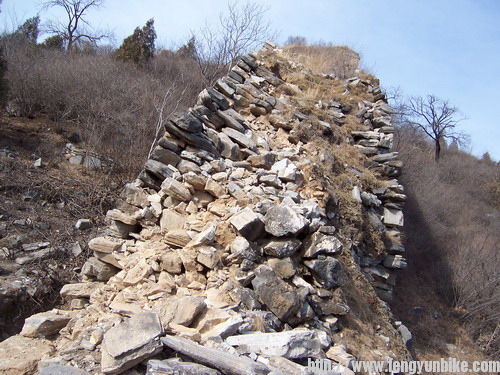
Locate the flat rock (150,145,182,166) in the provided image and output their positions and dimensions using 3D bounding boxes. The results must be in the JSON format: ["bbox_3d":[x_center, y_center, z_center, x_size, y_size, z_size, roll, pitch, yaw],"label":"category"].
[{"bbox_3d":[-1.126,-0.426,6.350,0.360,0.180,0.320,24,-3,0],"label":"flat rock"}]

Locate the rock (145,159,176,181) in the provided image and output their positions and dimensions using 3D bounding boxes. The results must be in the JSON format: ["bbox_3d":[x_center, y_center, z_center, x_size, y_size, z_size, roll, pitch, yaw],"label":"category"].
[{"bbox_3d":[-1.427,-0.287,7.600,0.480,0.200,0.360,22,6,0],"label":"rock"}]

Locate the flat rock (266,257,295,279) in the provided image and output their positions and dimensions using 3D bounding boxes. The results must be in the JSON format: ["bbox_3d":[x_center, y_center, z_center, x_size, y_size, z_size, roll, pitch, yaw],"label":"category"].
[{"bbox_3d":[0.363,0.923,5.500,0.320,0.220,0.270,6,9,0],"label":"flat rock"}]

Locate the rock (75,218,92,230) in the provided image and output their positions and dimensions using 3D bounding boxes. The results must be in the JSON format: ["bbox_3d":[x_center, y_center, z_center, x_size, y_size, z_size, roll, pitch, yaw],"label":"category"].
[{"bbox_3d":[-2.724,0.605,7.800,0.270,0.160,0.210,0,6,0],"label":"rock"}]

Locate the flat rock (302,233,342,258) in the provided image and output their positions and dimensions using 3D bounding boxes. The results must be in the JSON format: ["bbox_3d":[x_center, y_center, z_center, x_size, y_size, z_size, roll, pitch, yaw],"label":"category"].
[{"bbox_3d":[0.787,0.631,5.225,0.411,0.205,0.312,-1,15,-5],"label":"flat rock"}]

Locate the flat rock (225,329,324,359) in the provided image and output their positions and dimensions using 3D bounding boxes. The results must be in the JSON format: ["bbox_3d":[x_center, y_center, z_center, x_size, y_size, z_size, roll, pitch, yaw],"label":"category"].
[{"bbox_3d":[0.208,1.361,4.180,0.840,0.180,0.290,2,15,0],"label":"flat rock"}]

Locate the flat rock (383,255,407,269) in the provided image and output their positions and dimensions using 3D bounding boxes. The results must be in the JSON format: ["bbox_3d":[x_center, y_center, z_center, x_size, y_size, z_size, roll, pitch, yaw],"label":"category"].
[{"bbox_3d":[1.970,1.009,6.500,0.320,0.170,0.300,0,-2,11],"label":"flat rock"}]

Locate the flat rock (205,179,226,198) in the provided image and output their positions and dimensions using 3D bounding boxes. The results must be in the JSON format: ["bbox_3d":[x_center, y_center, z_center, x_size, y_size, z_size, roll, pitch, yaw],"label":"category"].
[{"bbox_3d":[-0.405,0.012,5.600,0.220,0.140,0.200,29,21,0],"label":"flat rock"}]

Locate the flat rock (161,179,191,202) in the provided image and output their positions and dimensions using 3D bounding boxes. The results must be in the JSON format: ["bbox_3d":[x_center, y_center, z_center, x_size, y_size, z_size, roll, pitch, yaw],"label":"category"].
[{"bbox_3d":[-0.922,0.035,6.082,0.342,0.137,0.256,32,18,1],"label":"flat rock"}]

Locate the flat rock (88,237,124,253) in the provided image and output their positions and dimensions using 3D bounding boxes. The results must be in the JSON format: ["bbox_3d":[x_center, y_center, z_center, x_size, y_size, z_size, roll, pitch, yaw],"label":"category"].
[{"bbox_3d":[-1.836,0.729,6.100,0.440,0.170,0.350,0,-2,0],"label":"flat rock"}]

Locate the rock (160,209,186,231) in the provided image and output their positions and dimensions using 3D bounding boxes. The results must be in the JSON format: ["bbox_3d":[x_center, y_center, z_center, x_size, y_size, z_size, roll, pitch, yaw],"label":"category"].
[{"bbox_3d":[-0.810,0.339,5.050,0.260,0.220,0.130,4,-45,0],"label":"rock"}]

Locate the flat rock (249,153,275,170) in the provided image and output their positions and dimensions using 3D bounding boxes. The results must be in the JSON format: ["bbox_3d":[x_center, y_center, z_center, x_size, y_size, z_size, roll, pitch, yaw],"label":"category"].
[{"bbox_3d":[0.145,-0.327,6.000,0.310,0.180,0.240,0,6,0],"label":"flat rock"}]

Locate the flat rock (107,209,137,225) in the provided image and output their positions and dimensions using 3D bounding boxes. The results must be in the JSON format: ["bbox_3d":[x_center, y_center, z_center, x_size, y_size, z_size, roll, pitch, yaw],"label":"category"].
[{"bbox_3d":[-1.517,0.341,5.644,0.320,0.107,0.240,15,9,0],"label":"flat rock"}]

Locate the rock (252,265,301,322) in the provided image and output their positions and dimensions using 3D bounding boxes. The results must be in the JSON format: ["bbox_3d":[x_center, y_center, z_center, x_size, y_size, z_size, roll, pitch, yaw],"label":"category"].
[{"bbox_3d":[0.258,1.028,4.654,0.305,0.180,0.457,-33,53,-20],"label":"rock"}]

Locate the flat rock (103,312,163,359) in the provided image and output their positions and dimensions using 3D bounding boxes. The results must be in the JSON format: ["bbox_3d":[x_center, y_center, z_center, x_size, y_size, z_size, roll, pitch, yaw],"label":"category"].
[{"bbox_3d":[-1.048,1.309,4.249,0.460,0.120,0.380,-19,39,-19],"label":"flat rock"}]

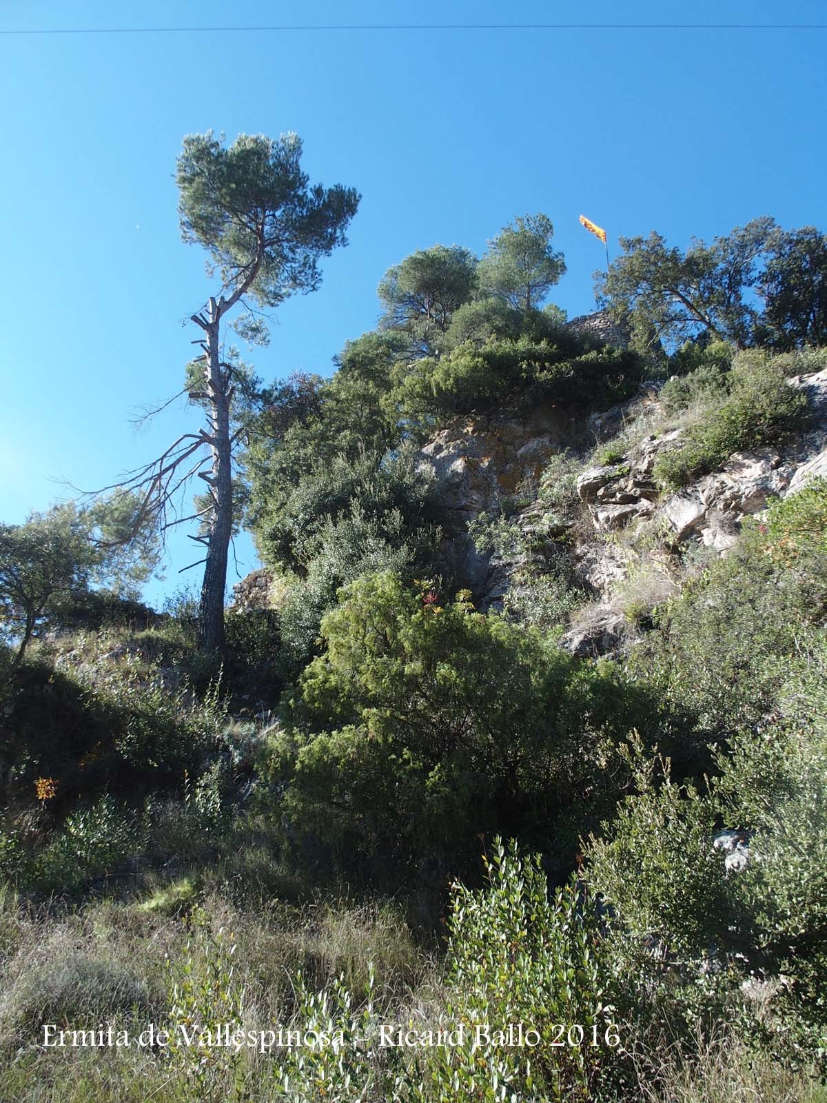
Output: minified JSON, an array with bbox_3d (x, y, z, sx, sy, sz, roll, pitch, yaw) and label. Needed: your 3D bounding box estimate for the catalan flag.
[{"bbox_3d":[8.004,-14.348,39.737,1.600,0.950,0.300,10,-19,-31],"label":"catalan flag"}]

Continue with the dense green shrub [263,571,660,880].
[{"bbox_3d":[0.484,2.274,11.262,4.304,3.464,3.443,0,-16,0],"label":"dense green shrub"}]

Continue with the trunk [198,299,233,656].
[{"bbox_3d":[-3.937,-1.708,17.790,0.600,7.400,0.600,0,-16,0],"label":"trunk"}]

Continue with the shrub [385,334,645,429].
[{"bbox_3d":[3.299,-5.705,30.291,8.200,2.500,3.400,0,-16,0],"label":"shrub"}]

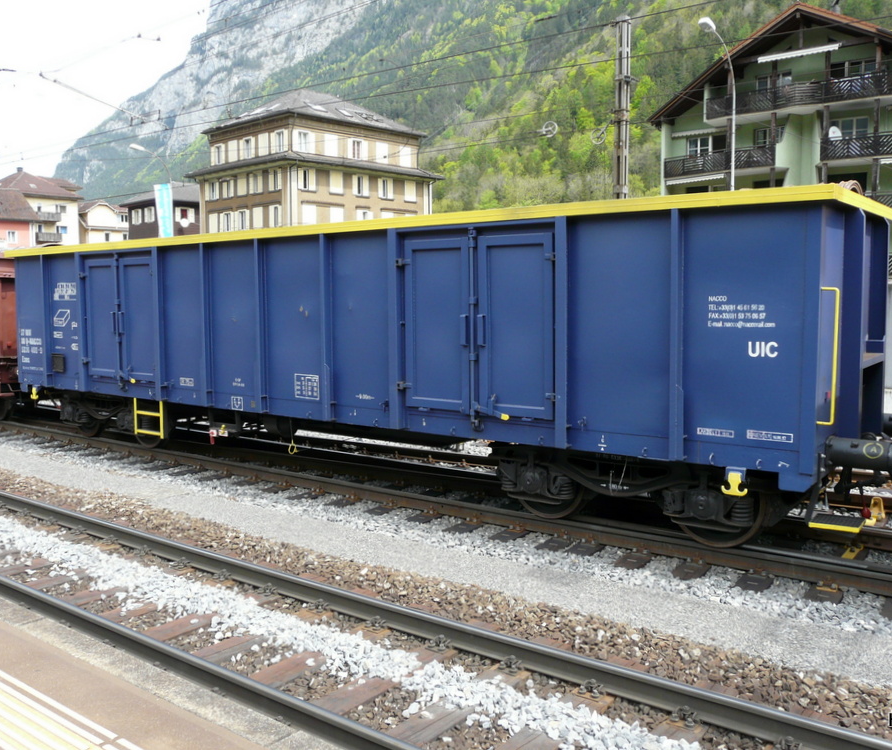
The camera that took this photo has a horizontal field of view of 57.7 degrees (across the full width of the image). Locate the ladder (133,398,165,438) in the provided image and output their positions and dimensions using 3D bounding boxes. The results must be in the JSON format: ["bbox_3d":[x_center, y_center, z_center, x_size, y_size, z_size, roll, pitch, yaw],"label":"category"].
[{"bbox_3d":[-4.278,0.621,11.665,0.710,0.550,0.060,4,7,36],"label":"ladder"}]

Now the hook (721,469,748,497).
[{"bbox_3d":[2.412,0.903,6.760,0.215,0.215,0.060,4,7,36],"label":"hook"}]

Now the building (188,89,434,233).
[{"bbox_3d":[-12.232,-17.007,78.786,15.200,21.270,18.200,5,7,42],"label":"building"}]

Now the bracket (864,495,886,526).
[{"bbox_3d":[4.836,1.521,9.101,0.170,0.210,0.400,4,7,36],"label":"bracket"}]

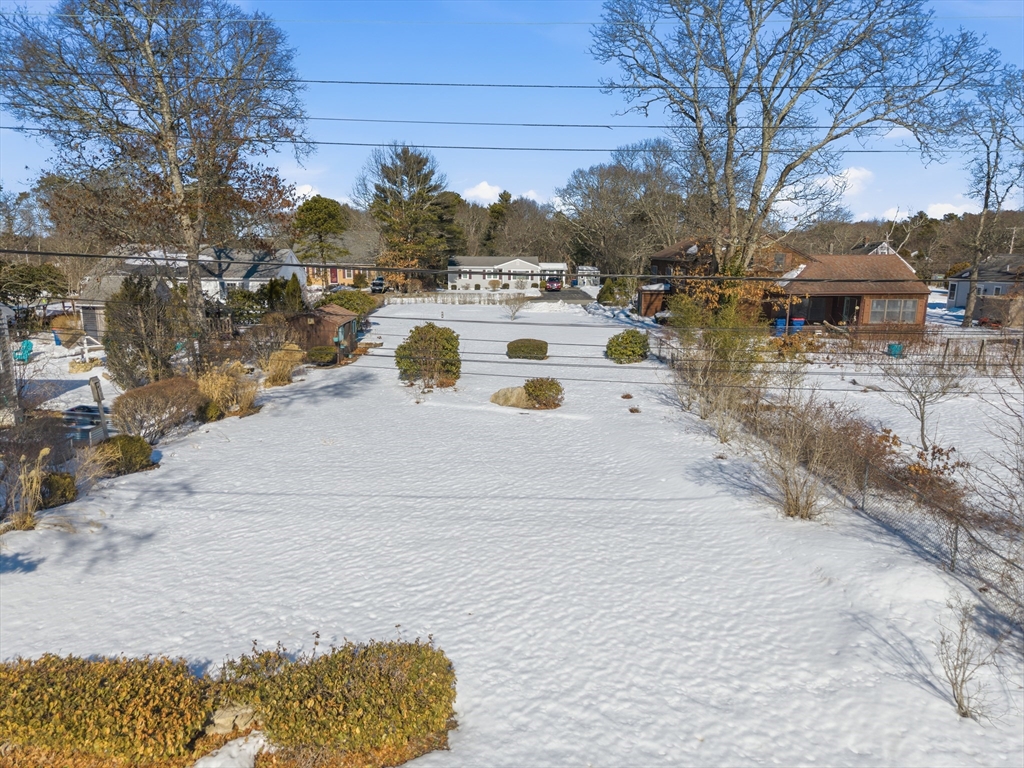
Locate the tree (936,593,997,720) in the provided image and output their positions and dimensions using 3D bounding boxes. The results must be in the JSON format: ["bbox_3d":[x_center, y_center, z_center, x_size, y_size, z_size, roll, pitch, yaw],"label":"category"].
[{"bbox_3d":[5.838,3.482,9.100,0.795,1.757,0.795,0,11,0],"label":"tree"}]

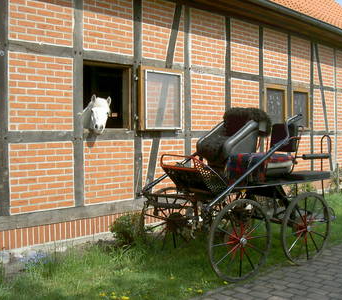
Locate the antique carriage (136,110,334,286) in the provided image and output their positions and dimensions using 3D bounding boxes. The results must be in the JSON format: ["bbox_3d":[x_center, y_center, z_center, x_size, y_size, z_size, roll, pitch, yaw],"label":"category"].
[{"bbox_3d":[0.947,0.406,5.589,2.400,1.860,1.376,-2,3,-35],"label":"antique carriage"}]

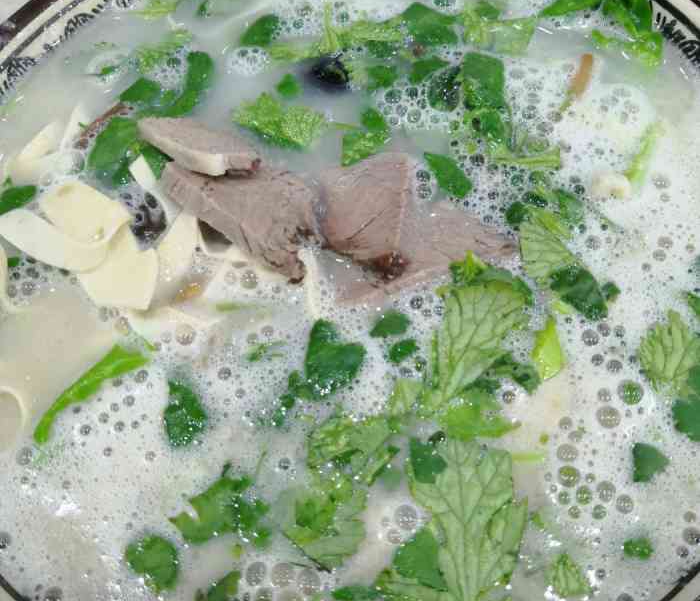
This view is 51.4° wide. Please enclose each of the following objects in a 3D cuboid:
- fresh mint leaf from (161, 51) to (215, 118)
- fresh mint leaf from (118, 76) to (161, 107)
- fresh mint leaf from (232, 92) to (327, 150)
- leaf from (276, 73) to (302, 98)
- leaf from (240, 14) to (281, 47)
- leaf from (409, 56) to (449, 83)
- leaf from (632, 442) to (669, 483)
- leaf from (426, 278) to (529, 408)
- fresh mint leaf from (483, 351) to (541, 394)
[{"bbox_3d":[-0.047,-0.064,0.214,0.010,0.005,0.025,12,66,10],"label":"fresh mint leaf"},{"bbox_3d":[-0.061,-0.062,0.214,0.013,0.005,0.010,5,65,7],"label":"fresh mint leaf"},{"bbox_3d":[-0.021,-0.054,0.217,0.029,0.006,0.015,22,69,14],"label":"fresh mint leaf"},{"bbox_3d":[-0.018,-0.062,0.211,0.006,0.003,0.007,37,73,19],"label":"leaf"},{"bbox_3d":[-0.028,-0.086,0.233,0.010,0.004,0.015,16,67,11],"label":"leaf"},{"bbox_3d":[0.023,-0.071,0.222,0.013,0.004,0.006,-33,67,-11],"label":"leaf"},{"bbox_3d":[0.069,0.038,0.167,0.008,0.004,0.009,5,65,7],"label":"leaf"},{"bbox_3d":[0.032,0.010,0.178,0.022,0.008,0.035,6,66,7],"label":"leaf"},{"bbox_3d":[0.040,0.019,0.179,0.011,0.004,0.009,31,71,17],"label":"fresh mint leaf"}]

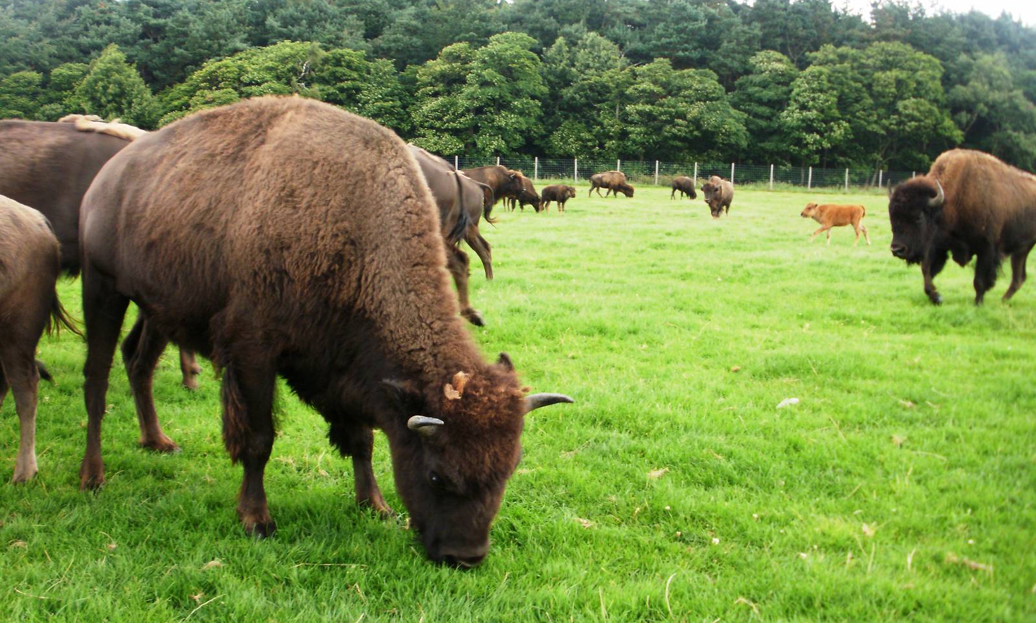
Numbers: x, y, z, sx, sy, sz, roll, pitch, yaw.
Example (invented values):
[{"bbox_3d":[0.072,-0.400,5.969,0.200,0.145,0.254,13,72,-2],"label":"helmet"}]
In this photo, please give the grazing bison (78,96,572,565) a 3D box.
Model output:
[{"bbox_3d":[-0.828,-0.010,4.015,2.000,1.550,0.720,7,9,33],"label":"grazing bison"}]

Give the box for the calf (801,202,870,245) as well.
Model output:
[{"bbox_3d":[5.985,-1.647,20.300,1.240,0.790,0.360,3,8,7],"label":"calf"}]

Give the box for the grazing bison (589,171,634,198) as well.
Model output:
[{"bbox_3d":[4.468,-6.093,51.500,2.100,1.260,0.620,3,8,10],"label":"grazing bison"}]

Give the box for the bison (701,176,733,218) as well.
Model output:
[{"bbox_3d":[6.246,-3.618,33.800,0.640,1.280,1.950,5,8,23],"label":"bison"}]

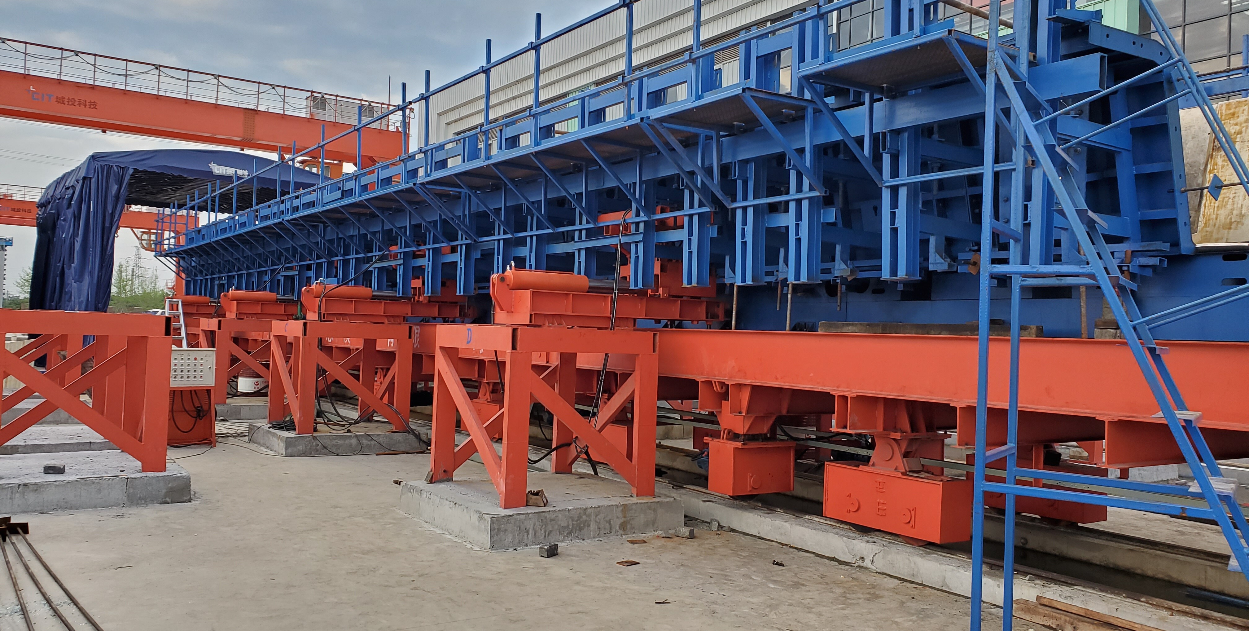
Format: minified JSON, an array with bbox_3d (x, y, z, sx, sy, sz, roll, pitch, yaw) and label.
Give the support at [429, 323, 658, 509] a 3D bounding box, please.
[{"bbox_3d":[-0.693,0.811,8.129,1.427,1.380,1.335,3,-2,-36],"label":"support"}]

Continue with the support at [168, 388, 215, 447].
[{"bbox_3d":[-5.451,1.273,11.693,0.598,0.744,0.324,3,-2,-43],"label":"support"}]

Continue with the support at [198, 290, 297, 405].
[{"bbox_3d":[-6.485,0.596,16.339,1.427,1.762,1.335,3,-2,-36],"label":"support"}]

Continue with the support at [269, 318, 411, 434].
[{"bbox_3d":[-3.806,0.801,12.550,1.427,1.380,1.335,3,-2,-36],"label":"support"}]

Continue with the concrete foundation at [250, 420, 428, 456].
[{"bbox_3d":[-3.810,1.603,12.419,1.803,0.230,1.695,3,-2,-36],"label":"concrete foundation"}]

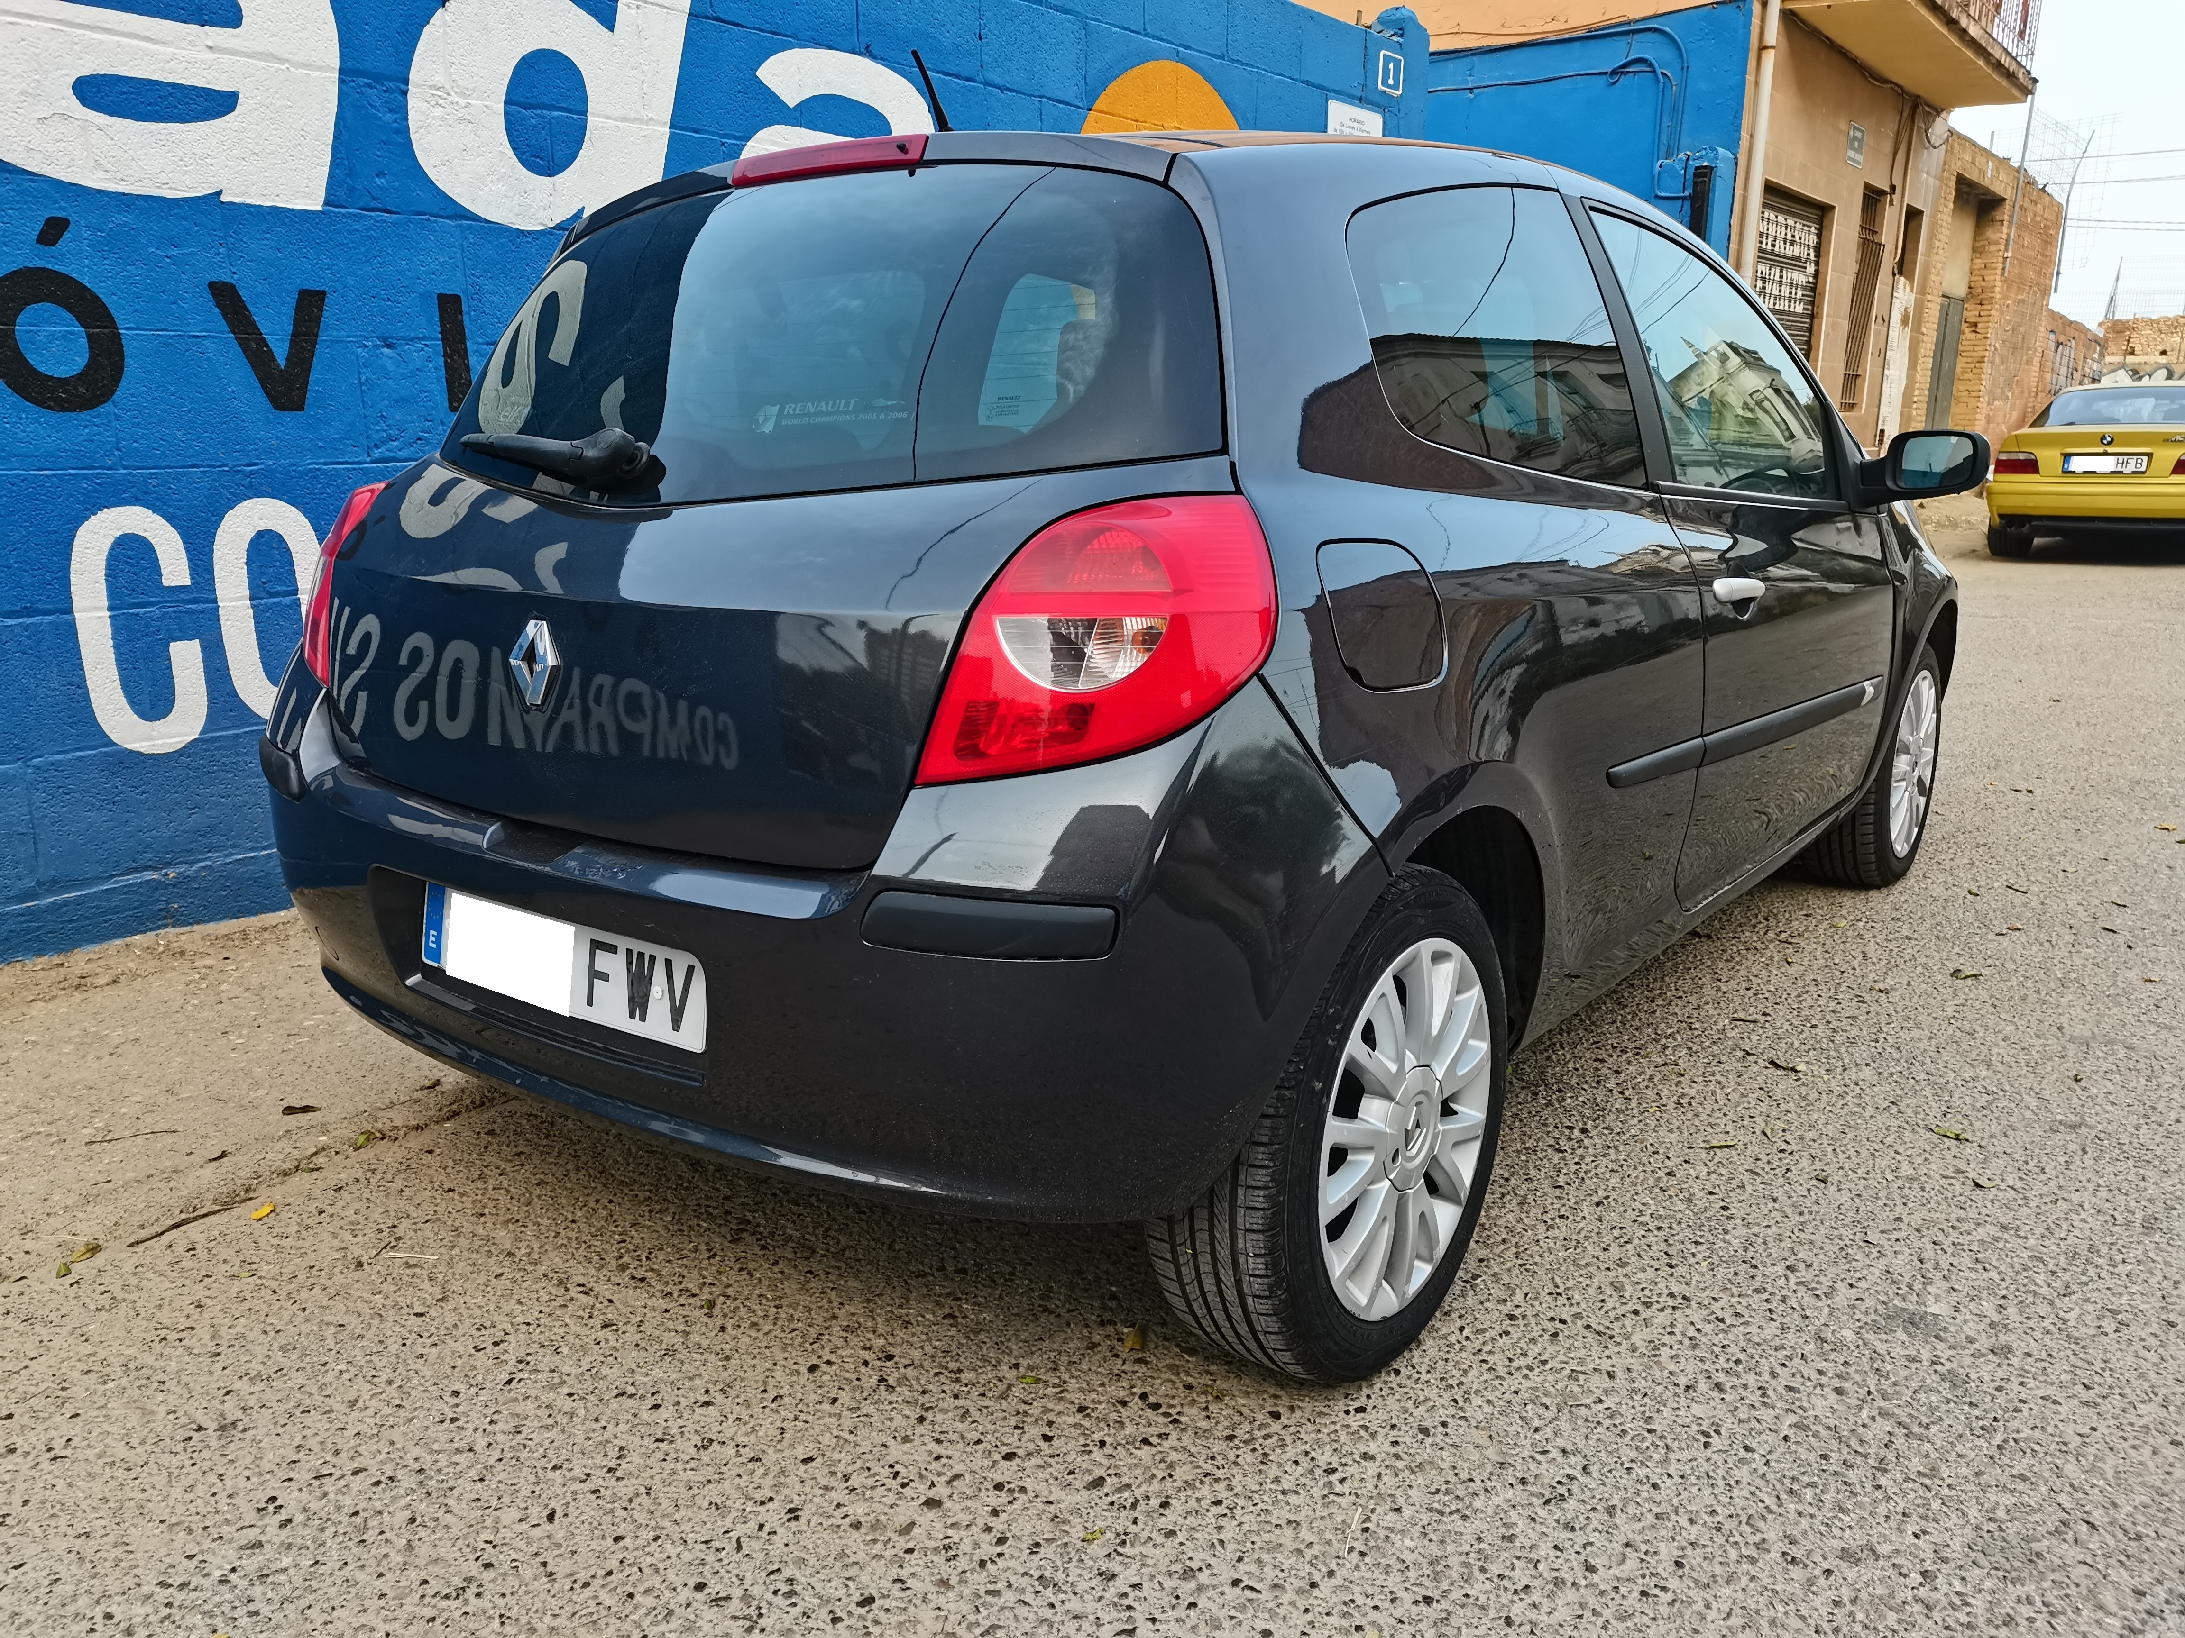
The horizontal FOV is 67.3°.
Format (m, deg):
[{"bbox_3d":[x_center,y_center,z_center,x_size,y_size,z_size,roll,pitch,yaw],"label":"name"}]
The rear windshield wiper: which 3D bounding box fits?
[{"bbox_3d":[-0.659,-0.431,1.974,0.390,0.070,0.085,10,17,36],"label":"rear windshield wiper"}]

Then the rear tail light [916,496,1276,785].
[{"bbox_3d":[0.028,-0.167,1.543,0.265,0.265,0.330,10,17,36],"label":"rear tail light"}]

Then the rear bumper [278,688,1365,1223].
[{"bbox_3d":[-0.495,0.055,1.988,1.680,0.580,0.460,10,17,36],"label":"rear bumper"}]

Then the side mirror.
[{"bbox_3d":[1.602,-0.675,3.150,0.235,0.148,0.160,10,17,36],"label":"side mirror"}]

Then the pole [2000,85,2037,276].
[{"bbox_3d":[9.819,-6.753,17.383,0.060,1.910,0.060,12,18,35],"label":"pole"}]

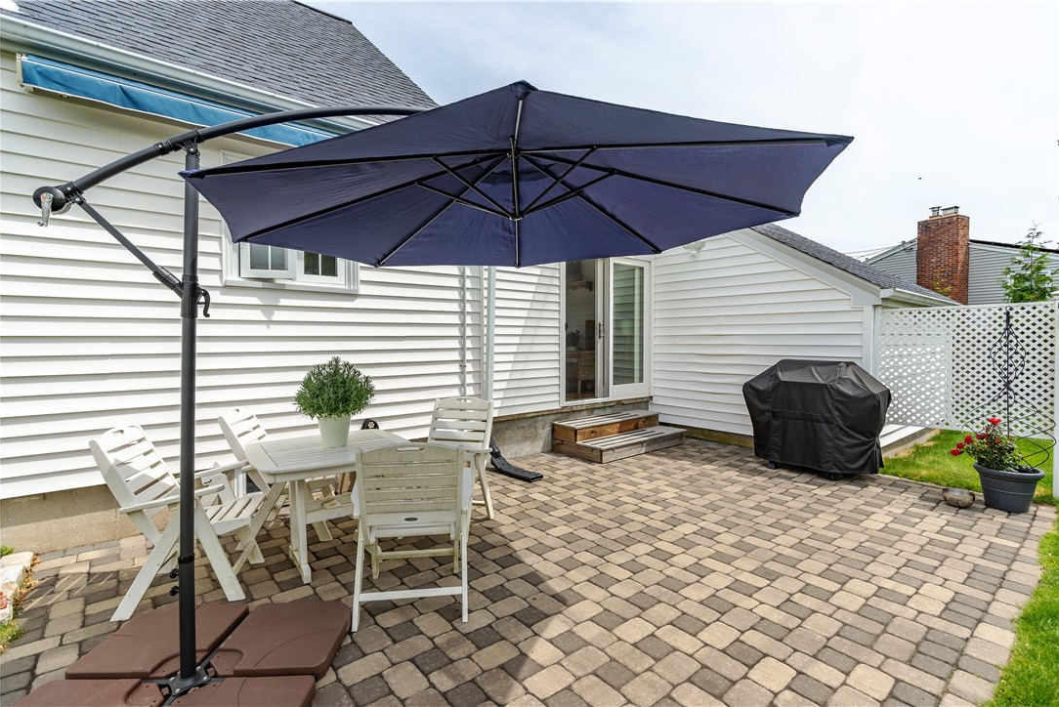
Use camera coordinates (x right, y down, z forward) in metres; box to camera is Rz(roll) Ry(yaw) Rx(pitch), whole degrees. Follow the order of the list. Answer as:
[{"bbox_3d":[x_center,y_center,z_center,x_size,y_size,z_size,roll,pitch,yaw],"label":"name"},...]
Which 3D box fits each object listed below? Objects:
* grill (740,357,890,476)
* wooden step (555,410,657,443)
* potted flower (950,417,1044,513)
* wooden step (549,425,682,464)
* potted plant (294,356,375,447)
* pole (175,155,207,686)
[{"bbox_3d":[3.019,0.666,5.010,0.542,1.174,1.252,-2,2,-40],"label":"grill"},{"bbox_3d":[1.061,0.960,6.318,1.657,0.177,0.417,-2,2,-40],"label":"wooden step"},{"bbox_3d":[3.959,0.914,3.990,0.470,0.742,0.550,-2,3,-44],"label":"potted flower"},{"bbox_3d":[1.196,1.137,6.162,1.657,0.167,0.838,-2,2,-40],"label":"wooden step"},{"bbox_3d":[-1.285,0.321,3.098,0.475,0.567,0.475,-1,2,-23],"label":"potted plant"},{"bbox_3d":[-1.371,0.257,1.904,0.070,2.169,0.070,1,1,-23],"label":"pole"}]

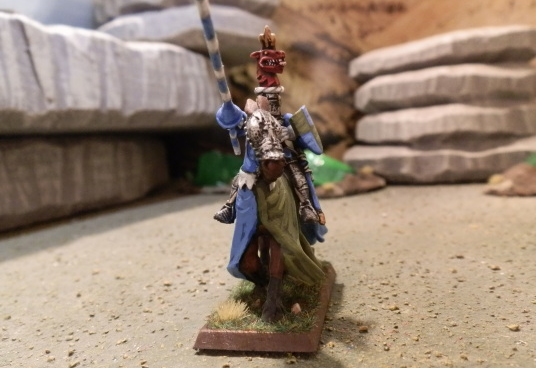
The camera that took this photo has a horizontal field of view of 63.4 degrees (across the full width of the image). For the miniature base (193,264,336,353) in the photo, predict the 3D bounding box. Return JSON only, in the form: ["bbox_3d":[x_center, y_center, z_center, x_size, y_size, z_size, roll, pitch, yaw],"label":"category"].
[{"bbox_3d":[0.003,0.029,0.109,0.025,0.004,0.050,-3,4,13],"label":"miniature base"}]

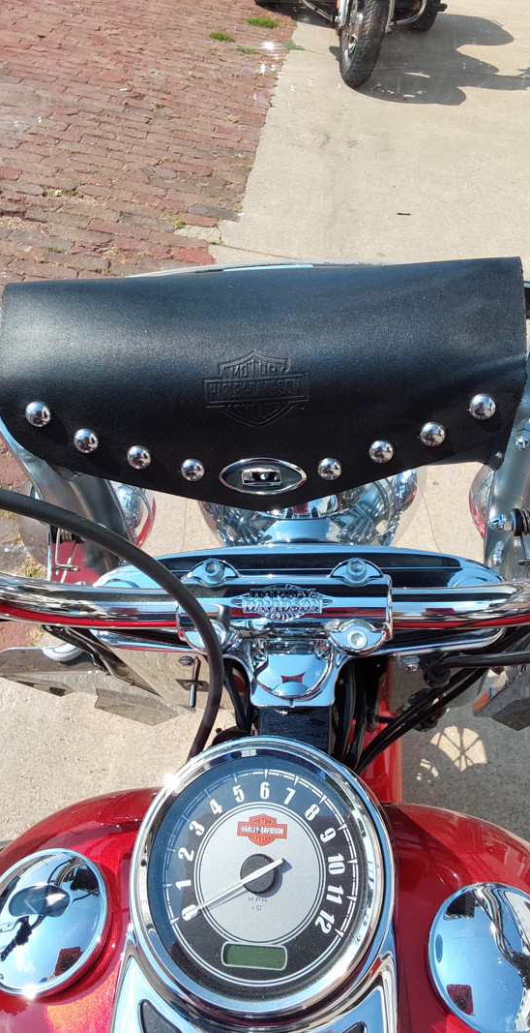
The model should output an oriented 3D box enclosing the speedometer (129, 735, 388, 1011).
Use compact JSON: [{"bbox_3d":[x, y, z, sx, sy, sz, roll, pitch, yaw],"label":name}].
[{"bbox_3d":[0.000,0.187,0.438,0.135,0.045,0.135,2,66,5],"label":"speedometer"}]

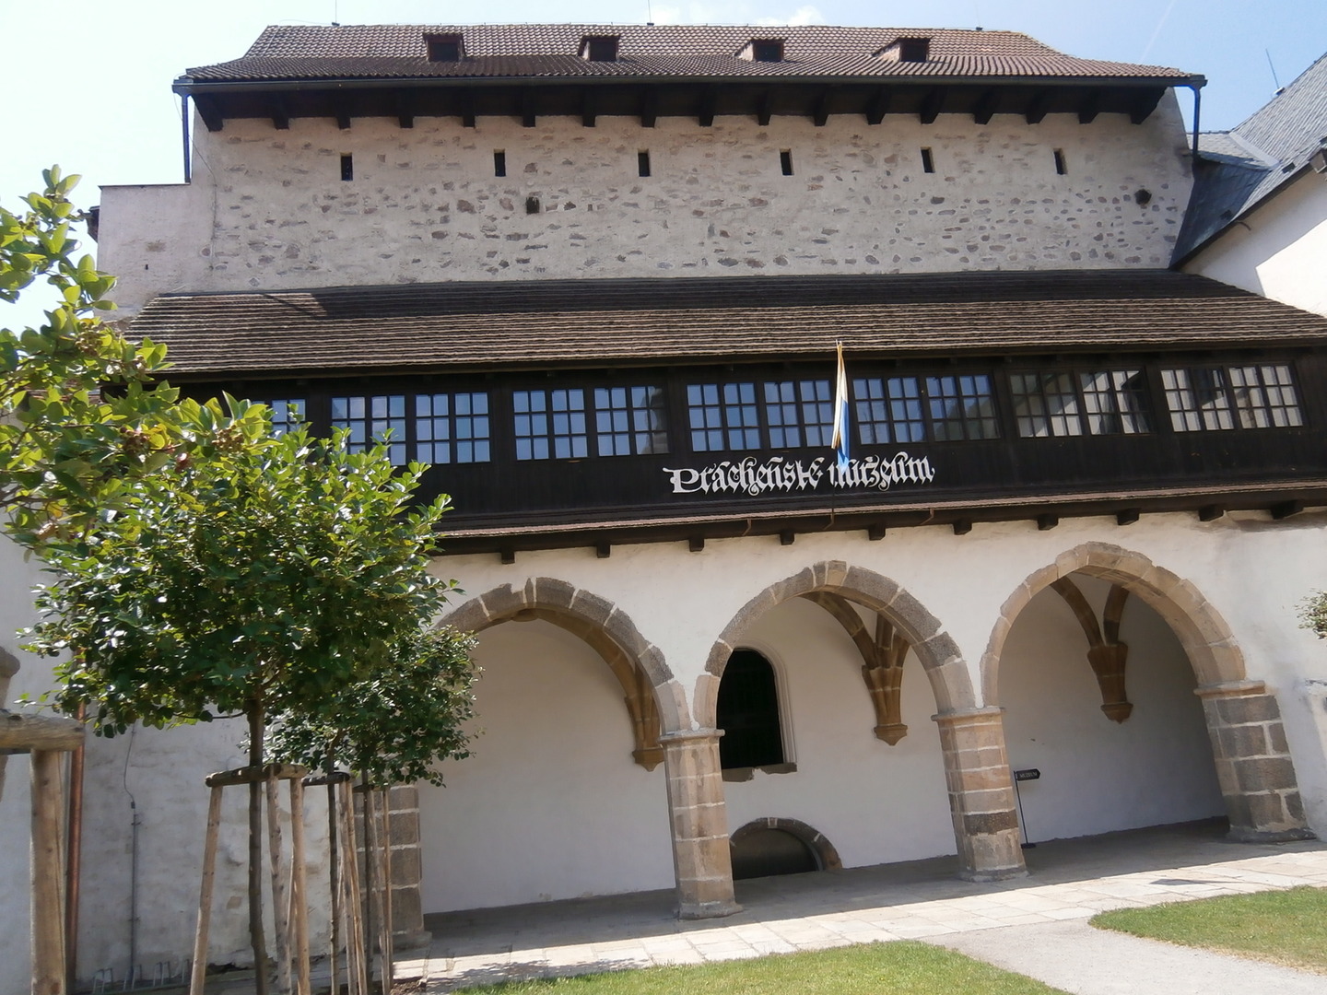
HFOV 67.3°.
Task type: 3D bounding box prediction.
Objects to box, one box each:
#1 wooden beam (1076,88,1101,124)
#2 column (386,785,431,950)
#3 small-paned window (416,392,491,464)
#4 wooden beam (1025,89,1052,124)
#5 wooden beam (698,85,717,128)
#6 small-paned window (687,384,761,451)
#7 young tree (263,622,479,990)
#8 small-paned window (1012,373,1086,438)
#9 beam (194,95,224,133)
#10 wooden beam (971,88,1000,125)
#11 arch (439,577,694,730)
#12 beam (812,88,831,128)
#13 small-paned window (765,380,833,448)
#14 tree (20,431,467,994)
[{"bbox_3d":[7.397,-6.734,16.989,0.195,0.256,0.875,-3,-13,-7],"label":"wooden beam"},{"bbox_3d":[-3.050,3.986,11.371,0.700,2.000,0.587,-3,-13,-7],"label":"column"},{"bbox_3d":[-2.584,-0.851,12.238,0.930,0.942,0.088,-3,-13,-7],"label":"small-paned window"},{"bbox_3d":[7.199,-7.441,19.049,0.200,0.270,0.620,-3,-13,-9],"label":"wooden beam"},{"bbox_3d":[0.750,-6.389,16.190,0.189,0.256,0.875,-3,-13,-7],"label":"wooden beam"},{"bbox_3d":[0.856,-1.133,14.095,0.967,1.007,0.080,-3,-13,-9],"label":"small-paned window"},{"bbox_3d":[-2.910,3.023,9.986,1.950,3.586,1.950,-3,-12,-9],"label":"young tree"},{"bbox_3d":[5.057,-1.224,13.150,0.892,0.917,0.088,-3,-13,-7],"label":"small-paned window"},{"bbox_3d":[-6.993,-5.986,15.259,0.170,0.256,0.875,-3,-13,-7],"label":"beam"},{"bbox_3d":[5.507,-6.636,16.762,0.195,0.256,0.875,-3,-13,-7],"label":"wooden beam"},{"bbox_3d":[-1.688,2.198,13.445,3.844,2.205,0.500,-3,-13,-9],"label":"arch"},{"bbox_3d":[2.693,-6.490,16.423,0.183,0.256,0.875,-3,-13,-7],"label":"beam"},{"bbox_3d":[1.858,-1.129,13.630,0.924,0.952,0.090,-3,-12,-9],"label":"small-paned window"},{"bbox_3d":[-2.033,1.425,4.866,2.086,3.732,2.086,-3,-13,-9],"label":"tree"}]

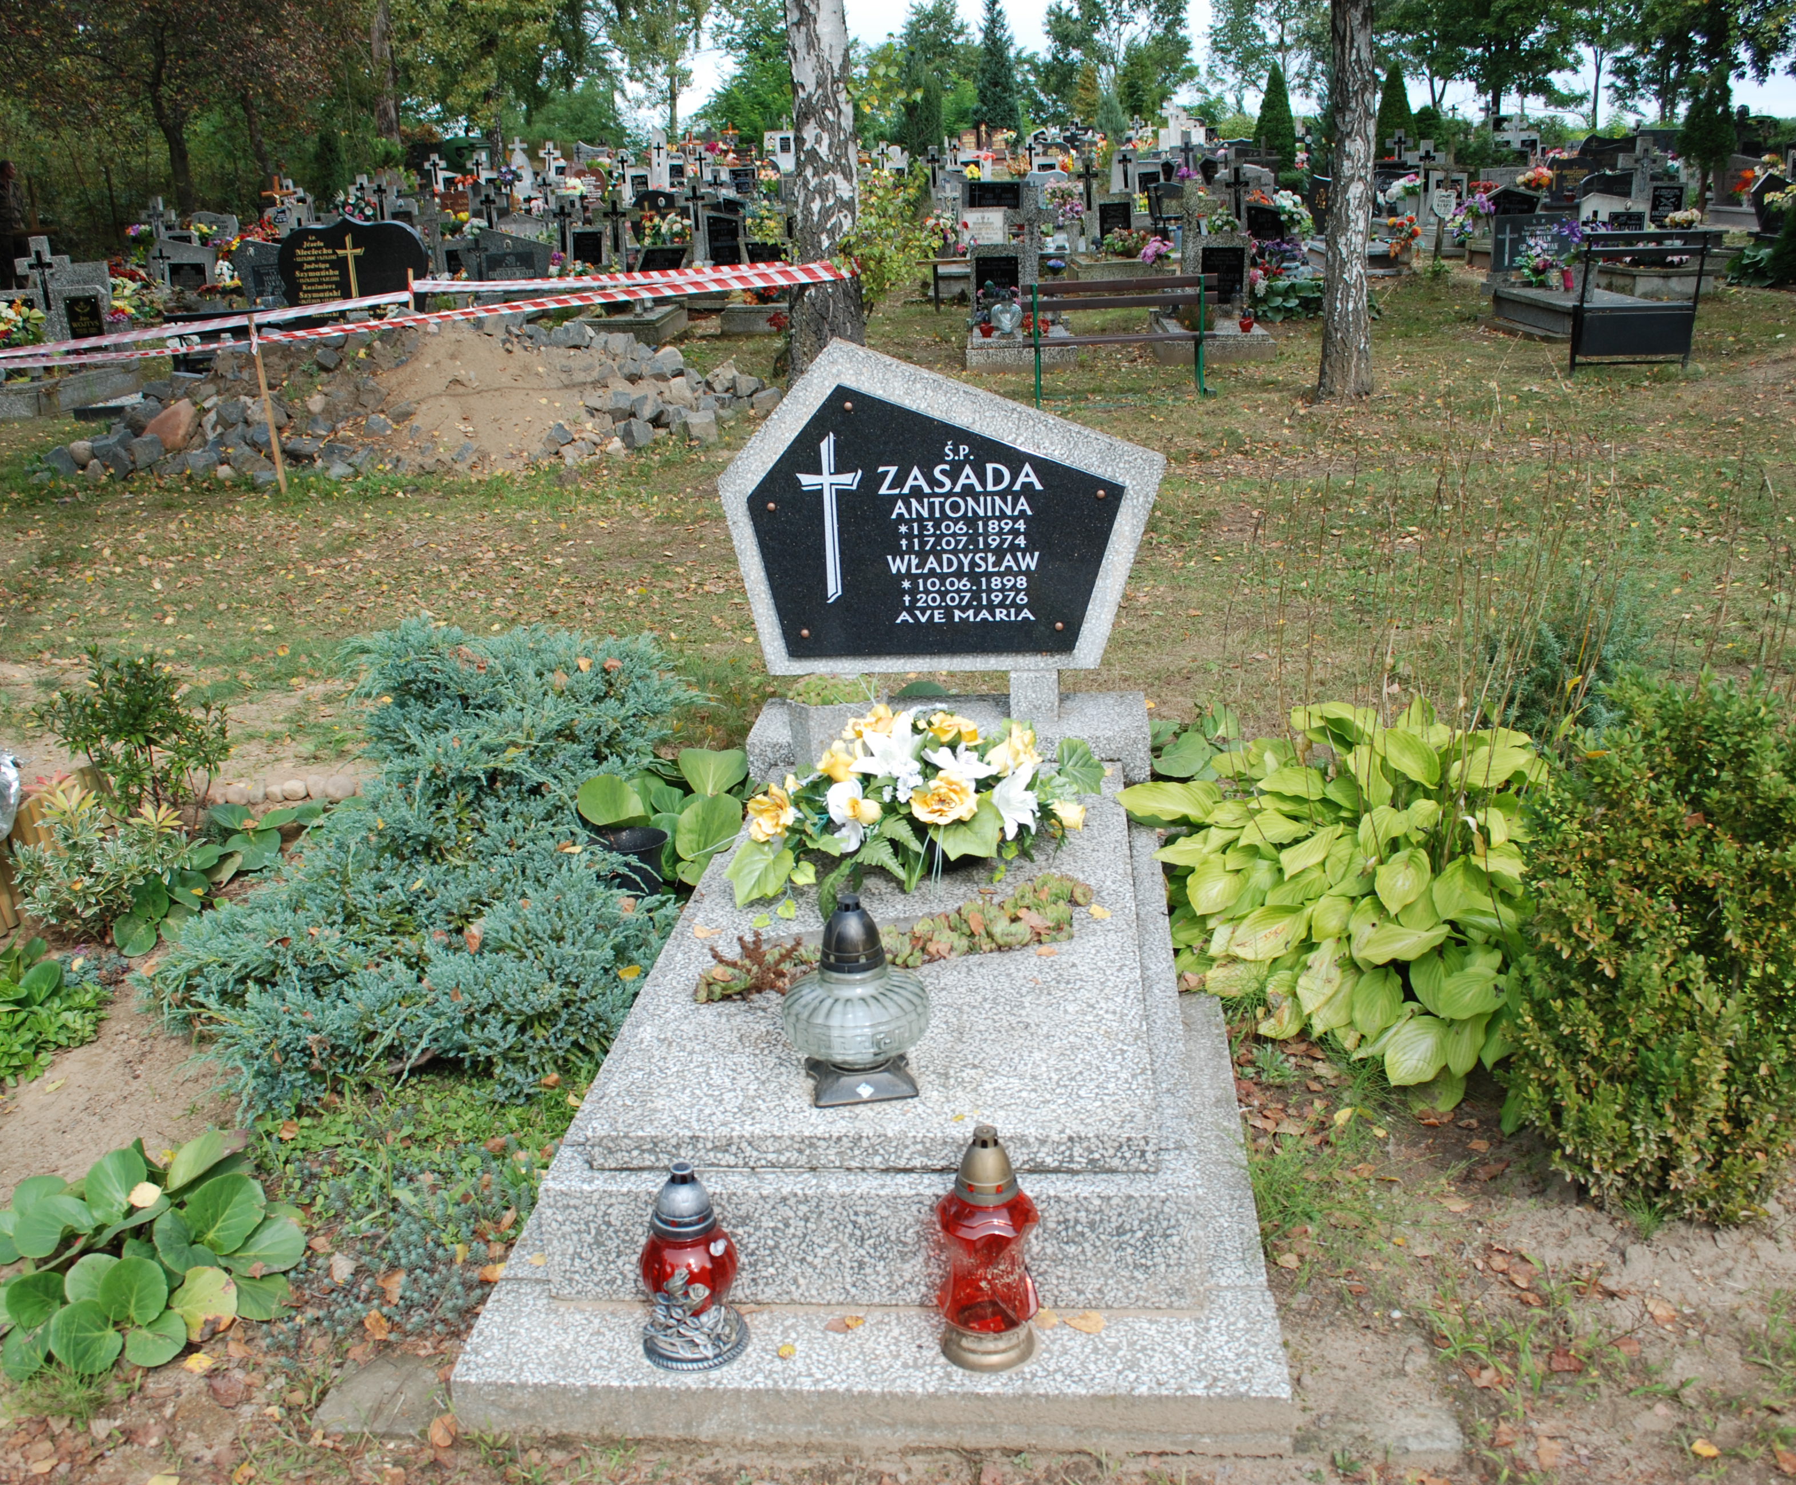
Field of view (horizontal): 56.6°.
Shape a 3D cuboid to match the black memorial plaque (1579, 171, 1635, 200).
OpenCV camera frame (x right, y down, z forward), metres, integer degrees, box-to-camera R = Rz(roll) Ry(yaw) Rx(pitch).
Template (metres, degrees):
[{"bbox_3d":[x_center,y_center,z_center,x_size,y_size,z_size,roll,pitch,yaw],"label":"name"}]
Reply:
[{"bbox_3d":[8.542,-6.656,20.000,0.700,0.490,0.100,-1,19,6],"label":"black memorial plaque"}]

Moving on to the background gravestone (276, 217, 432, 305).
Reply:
[{"bbox_3d":[-4.843,-4.179,14.800,1.280,0.950,0.100,-1,19,6],"label":"background gravestone"}]

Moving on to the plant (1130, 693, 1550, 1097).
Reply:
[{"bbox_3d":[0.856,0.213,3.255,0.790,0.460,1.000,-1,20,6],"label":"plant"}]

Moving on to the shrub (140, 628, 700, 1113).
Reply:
[{"bbox_3d":[-0.939,0.179,3.640,0.960,0.460,1.460,-1,20,6],"label":"shrub"}]

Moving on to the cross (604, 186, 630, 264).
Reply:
[{"bbox_3d":[-3.000,-5.508,17.800,0.260,0.660,0.060,-1,19,6],"label":"cross"}]

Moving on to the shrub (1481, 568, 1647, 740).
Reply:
[{"bbox_3d":[1.733,-0.189,4.281,0.430,0.420,0.400,5,20,22],"label":"shrub"}]

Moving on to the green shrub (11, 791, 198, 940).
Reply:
[{"bbox_3d":[-1.800,0.260,3.730,0.410,0.307,0.370,-13,21,-26],"label":"green shrub"}]

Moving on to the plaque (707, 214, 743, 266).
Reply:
[{"bbox_3d":[-1.678,-4.900,16.261,0.320,0.440,0.030,-1,20,6],"label":"plaque"}]

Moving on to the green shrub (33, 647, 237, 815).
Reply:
[{"bbox_3d":[-2.006,-0.037,4.409,0.470,0.450,0.440,-13,22,-24],"label":"green shrub"}]

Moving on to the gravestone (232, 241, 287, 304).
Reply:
[{"bbox_3d":[-5.351,-3.930,14.152,0.580,0.570,0.120,-1,20,6],"label":"gravestone"}]

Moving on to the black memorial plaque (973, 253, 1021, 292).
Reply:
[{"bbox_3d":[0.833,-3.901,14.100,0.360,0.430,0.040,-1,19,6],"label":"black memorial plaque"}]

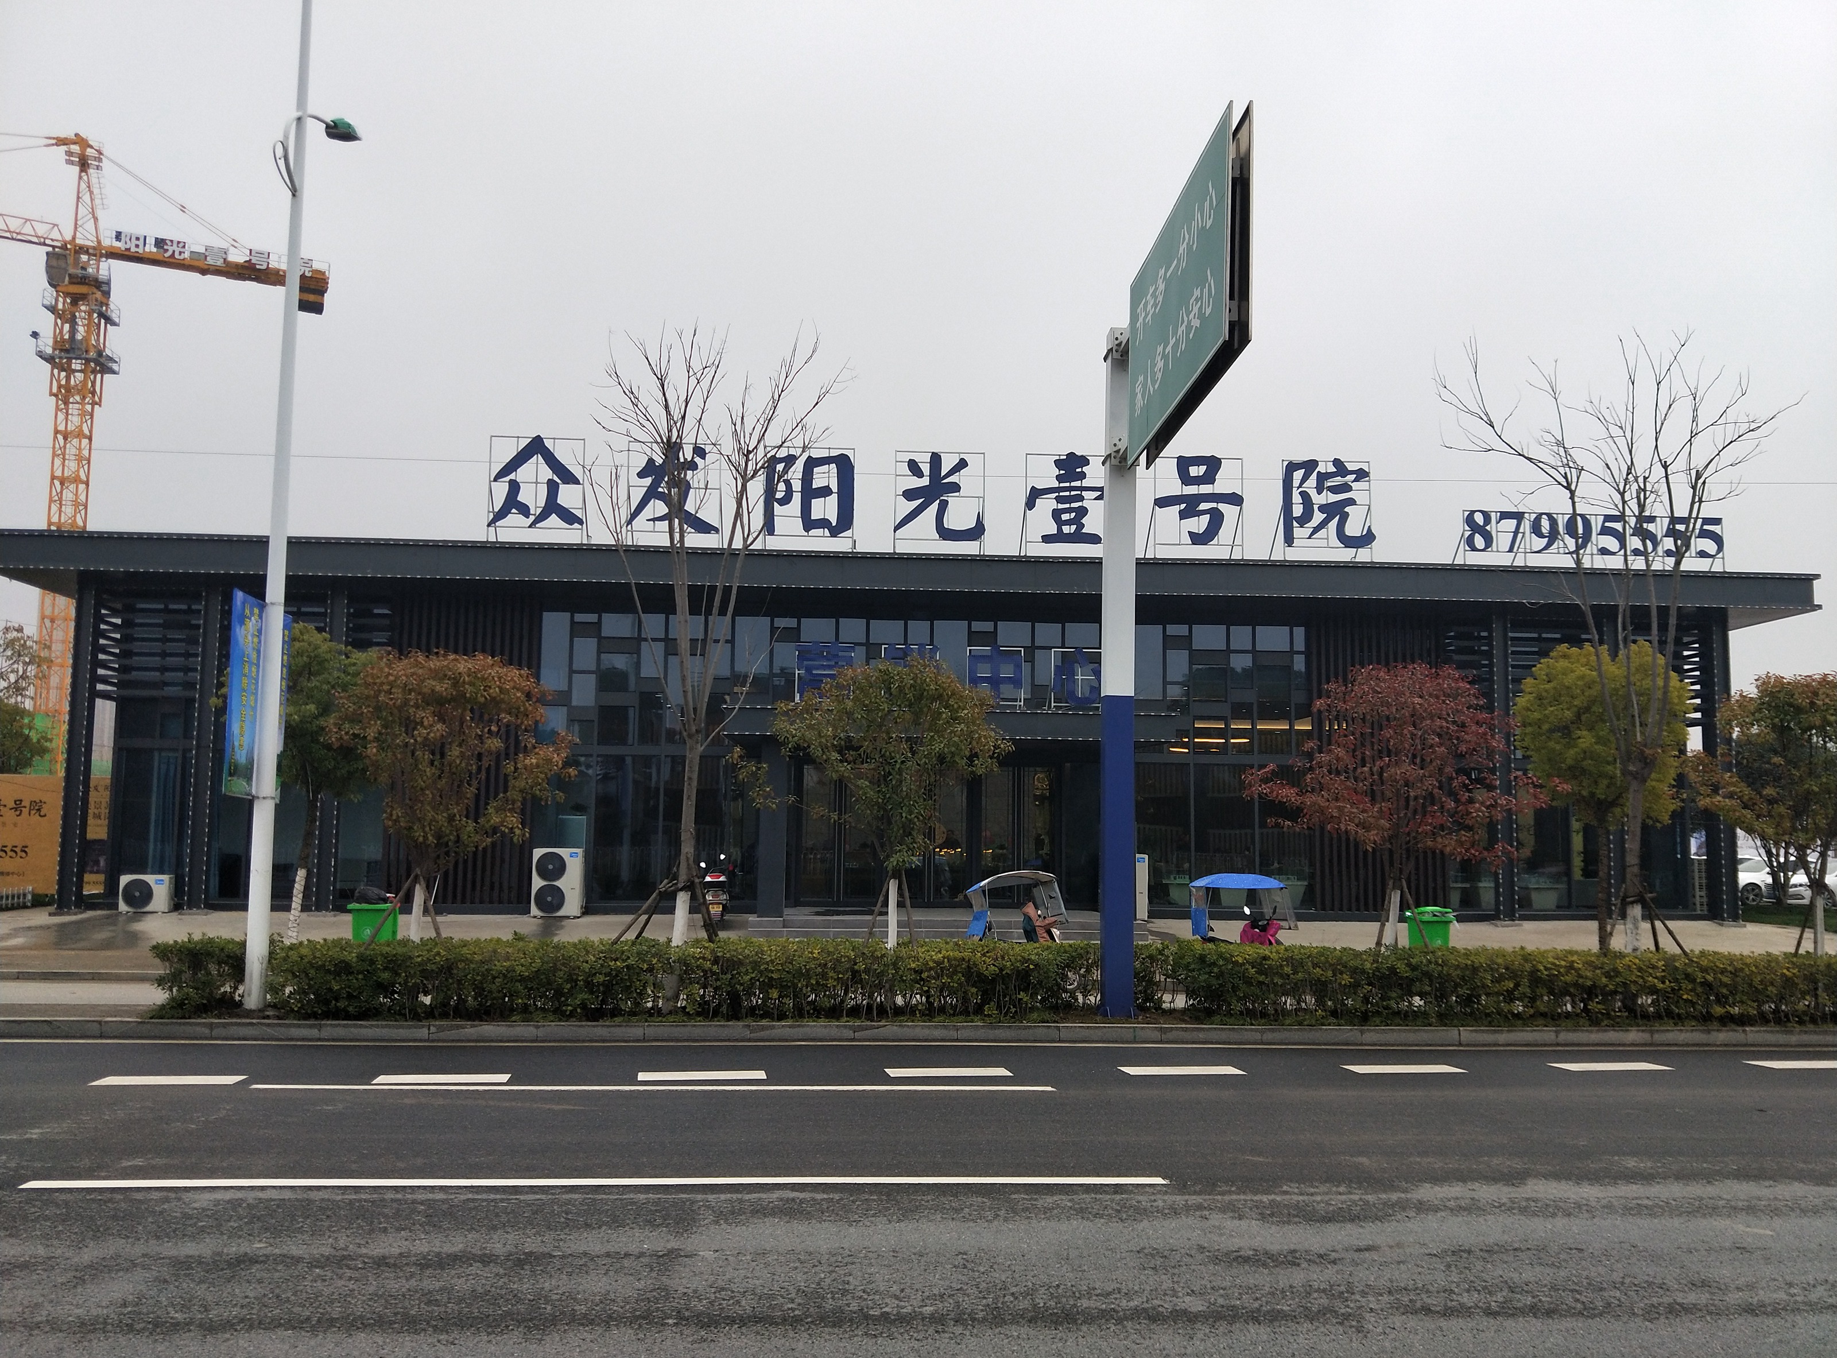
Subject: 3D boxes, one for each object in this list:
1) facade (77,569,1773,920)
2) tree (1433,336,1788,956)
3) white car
[{"bbox_3d":[0.089,1.521,26.179,31.340,6.218,2.500,1,-6,-3],"label":"facade"},{"bbox_3d":[7.846,-0.144,14.971,3.900,7.732,3.500,1,-6,-3],"label":"tree"},{"bbox_3d":[26.288,6.271,41.071,1.800,1.480,4.500,2,-6,-14],"label":"white car"}]

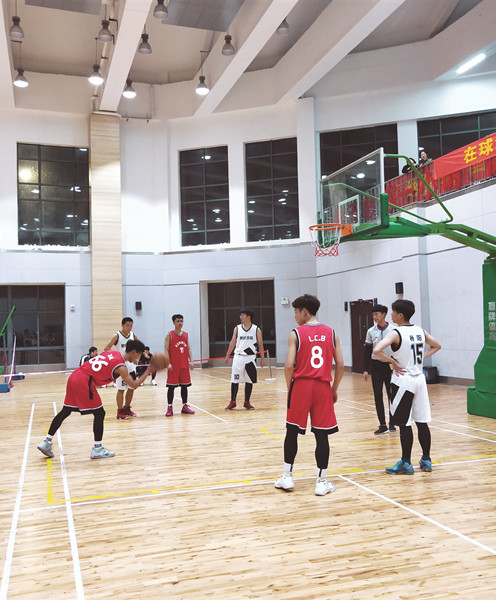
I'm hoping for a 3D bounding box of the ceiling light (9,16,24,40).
[{"bbox_3d":[-7.547,-8.890,18.879,0.460,0.570,0.460,0,-4,-19],"label":"ceiling light"}]

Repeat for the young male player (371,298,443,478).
[{"bbox_3d":[1.636,0.872,6.012,0.730,1.760,0.400,1,-4,-28],"label":"young male player"}]

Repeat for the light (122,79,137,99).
[{"bbox_3d":[-4.368,-7.797,21.300,0.470,0.600,0.470,0,-3,-19],"label":"light"}]

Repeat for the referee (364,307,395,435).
[{"bbox_3d":[1.915,0.990,8.350,0.520,1.800,0.360,-3,-4,27],"label":"referee"}]

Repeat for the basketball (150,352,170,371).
[{"bbox_3d":[-1.144,0.803,7.510,0.243,0.243,0.243,-1,-3,0],"label":"basketball"}]

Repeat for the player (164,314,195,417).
[{"bbox_3d":[-1.291,1.180,10.697,0.550,1.820,0.380,0,-4,-24],"label":"player"}]

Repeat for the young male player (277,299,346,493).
[{"bbox_3d":[0.565,0.883,5.400,0.590,1.790,0.420,-1,-3,-12],"label":"young male player"}]

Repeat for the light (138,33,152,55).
[{"bbox_3d":[-3.371,-8.435,19.000,0.470,0.600,0.470,0,-3,-19],"label":"light"}]

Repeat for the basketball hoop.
[{"bbox_3d":[1.218,-0.911,8.850,0.540,0.480,0.460,0,-3,-19],"label":"basketball hoop"}]

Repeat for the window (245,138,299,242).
[{"bbox_3d":[1.028,-4.607,24.268,2.220,4.220,0.150,-2,-4,16],"label":"window"}]

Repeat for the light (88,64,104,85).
[{"bbox_3d":[-5.851,-8.728,22.235,0.460,0.570,0.460,0,-4,-19],"label":"light"}]

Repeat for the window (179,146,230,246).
[{"bbox_3d":[-1.828,-4.365,24.337,2.170,4.120,0.150,-2,-3,17],"label":"window"}]

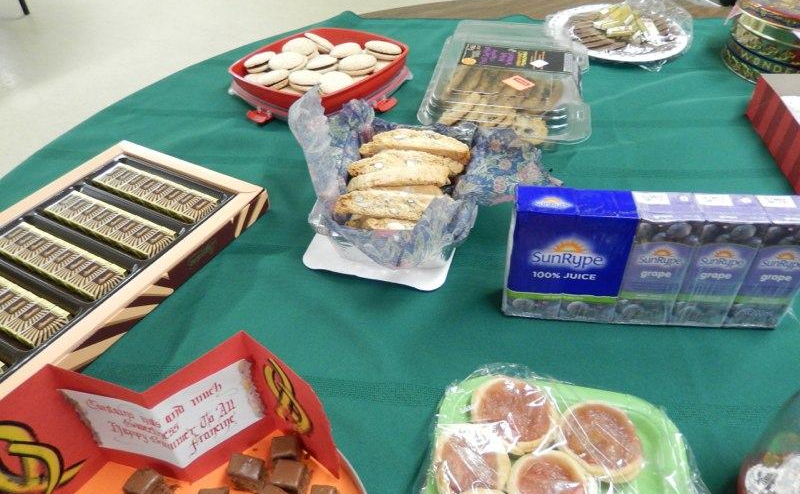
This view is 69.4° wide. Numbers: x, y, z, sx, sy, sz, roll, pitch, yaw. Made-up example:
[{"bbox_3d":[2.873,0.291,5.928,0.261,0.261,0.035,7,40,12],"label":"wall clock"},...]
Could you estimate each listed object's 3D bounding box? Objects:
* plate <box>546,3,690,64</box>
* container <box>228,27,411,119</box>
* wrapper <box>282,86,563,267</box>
[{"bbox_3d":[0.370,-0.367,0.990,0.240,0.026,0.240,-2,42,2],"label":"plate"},{"bbox_3d":[-0.122,-0.268,0.888,0.226,0.053,0.226,25,49,28],"label":"container"},{"bbox_3d":[0.016,-0.078,0.627,0.275,0.105,0.200,9,43,14],"label":"wrapper"}]

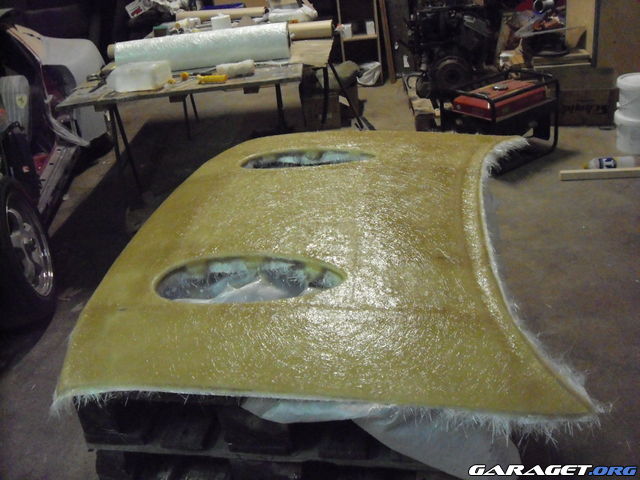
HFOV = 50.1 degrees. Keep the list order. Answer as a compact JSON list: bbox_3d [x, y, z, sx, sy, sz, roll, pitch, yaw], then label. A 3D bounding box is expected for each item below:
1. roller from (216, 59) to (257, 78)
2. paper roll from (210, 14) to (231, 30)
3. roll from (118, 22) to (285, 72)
[{"bbox_3d":[-0.462,-0.938,3.763,0.215,0.071,0.071,-11,27,-11],"label":"roller"},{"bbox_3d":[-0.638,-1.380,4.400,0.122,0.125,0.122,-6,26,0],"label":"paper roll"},{"bbox_3d":[-0.679,-1.107,4.003,1.000,0.203,0.203,-7,26,-3],"label":"roll"}]

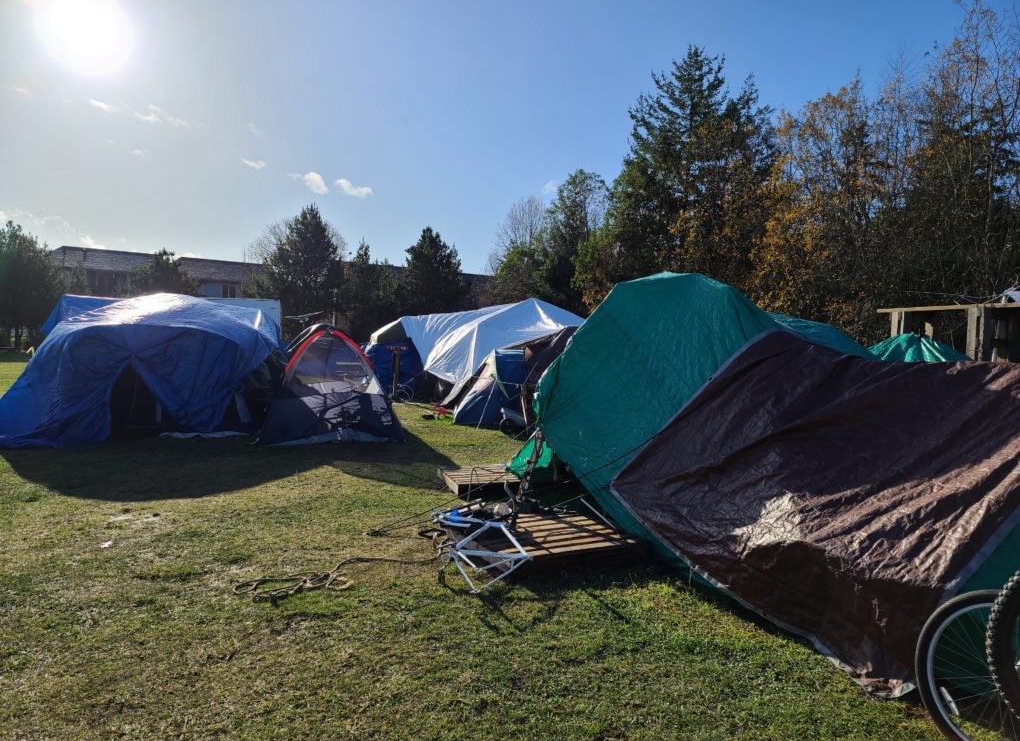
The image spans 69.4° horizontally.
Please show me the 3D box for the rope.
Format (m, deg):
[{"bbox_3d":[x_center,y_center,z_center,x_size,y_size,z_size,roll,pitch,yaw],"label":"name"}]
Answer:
[{"bbox_3d":[-0.997,1.318,5.061,1.654,0.080,0.543,-2,4,-42],"label":"rope"}]

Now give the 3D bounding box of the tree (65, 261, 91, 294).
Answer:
[{"bbox_3d":[-31.078,-4.410,52.849,2.240,6.920,2.240,0,3,0],"label":"tree"}]

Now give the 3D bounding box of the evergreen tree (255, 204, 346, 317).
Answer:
[{"bbox_3d":[-13.066,-5.441,45.791,5.740,9.660,5.740,0,3,0],"label":"evergreen tree"}]

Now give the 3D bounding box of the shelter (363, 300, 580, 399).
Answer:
[{"bbox_3d":[-0.750,-0.497,17.596,5.200,2.500,3.900,1,3,12],"label":"shelter"}]

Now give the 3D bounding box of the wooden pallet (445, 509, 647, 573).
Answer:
[{"bbox_3d":[0.274,1.283,5.579,1.100,0.125,1.060,-1,3,-24],"label":"wooden pallet"}]

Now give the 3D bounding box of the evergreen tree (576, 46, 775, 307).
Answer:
[{"bbox_3d":[8.527,-8.308,37.644,9.700,16.170,9.700,0,3,0],"label":"evergreen tree"}]

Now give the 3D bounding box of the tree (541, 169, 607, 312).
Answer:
[{"bbox_3d":[3.702,-6.061,42.758,4.240,11.190,4.240,0,3,0],"label":"tree"}]

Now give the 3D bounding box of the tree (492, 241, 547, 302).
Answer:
[{"bbox_3d":[0.593,-4.337,45.844,3.710,7.450,3.710,0,3,0],"label":"tree"}]

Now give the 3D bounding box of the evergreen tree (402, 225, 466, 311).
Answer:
[{"bbox_3d":[-4.709,-4.767,45.824,4.250,8.310,4.250,0,3,0],"label":"evergreen tree"}]

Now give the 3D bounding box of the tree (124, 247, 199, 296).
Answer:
[{"bbox_3d":[-23.692,-4.516,49.840,5.160,7.420,5.160,0,3,0],"label":"tree"}]

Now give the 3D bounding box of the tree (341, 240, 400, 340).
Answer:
[{"bbox_3d":[-8.700,-4.337,45.844,3.750,7.450,3.750,0,3,0],"label":"tree"}]

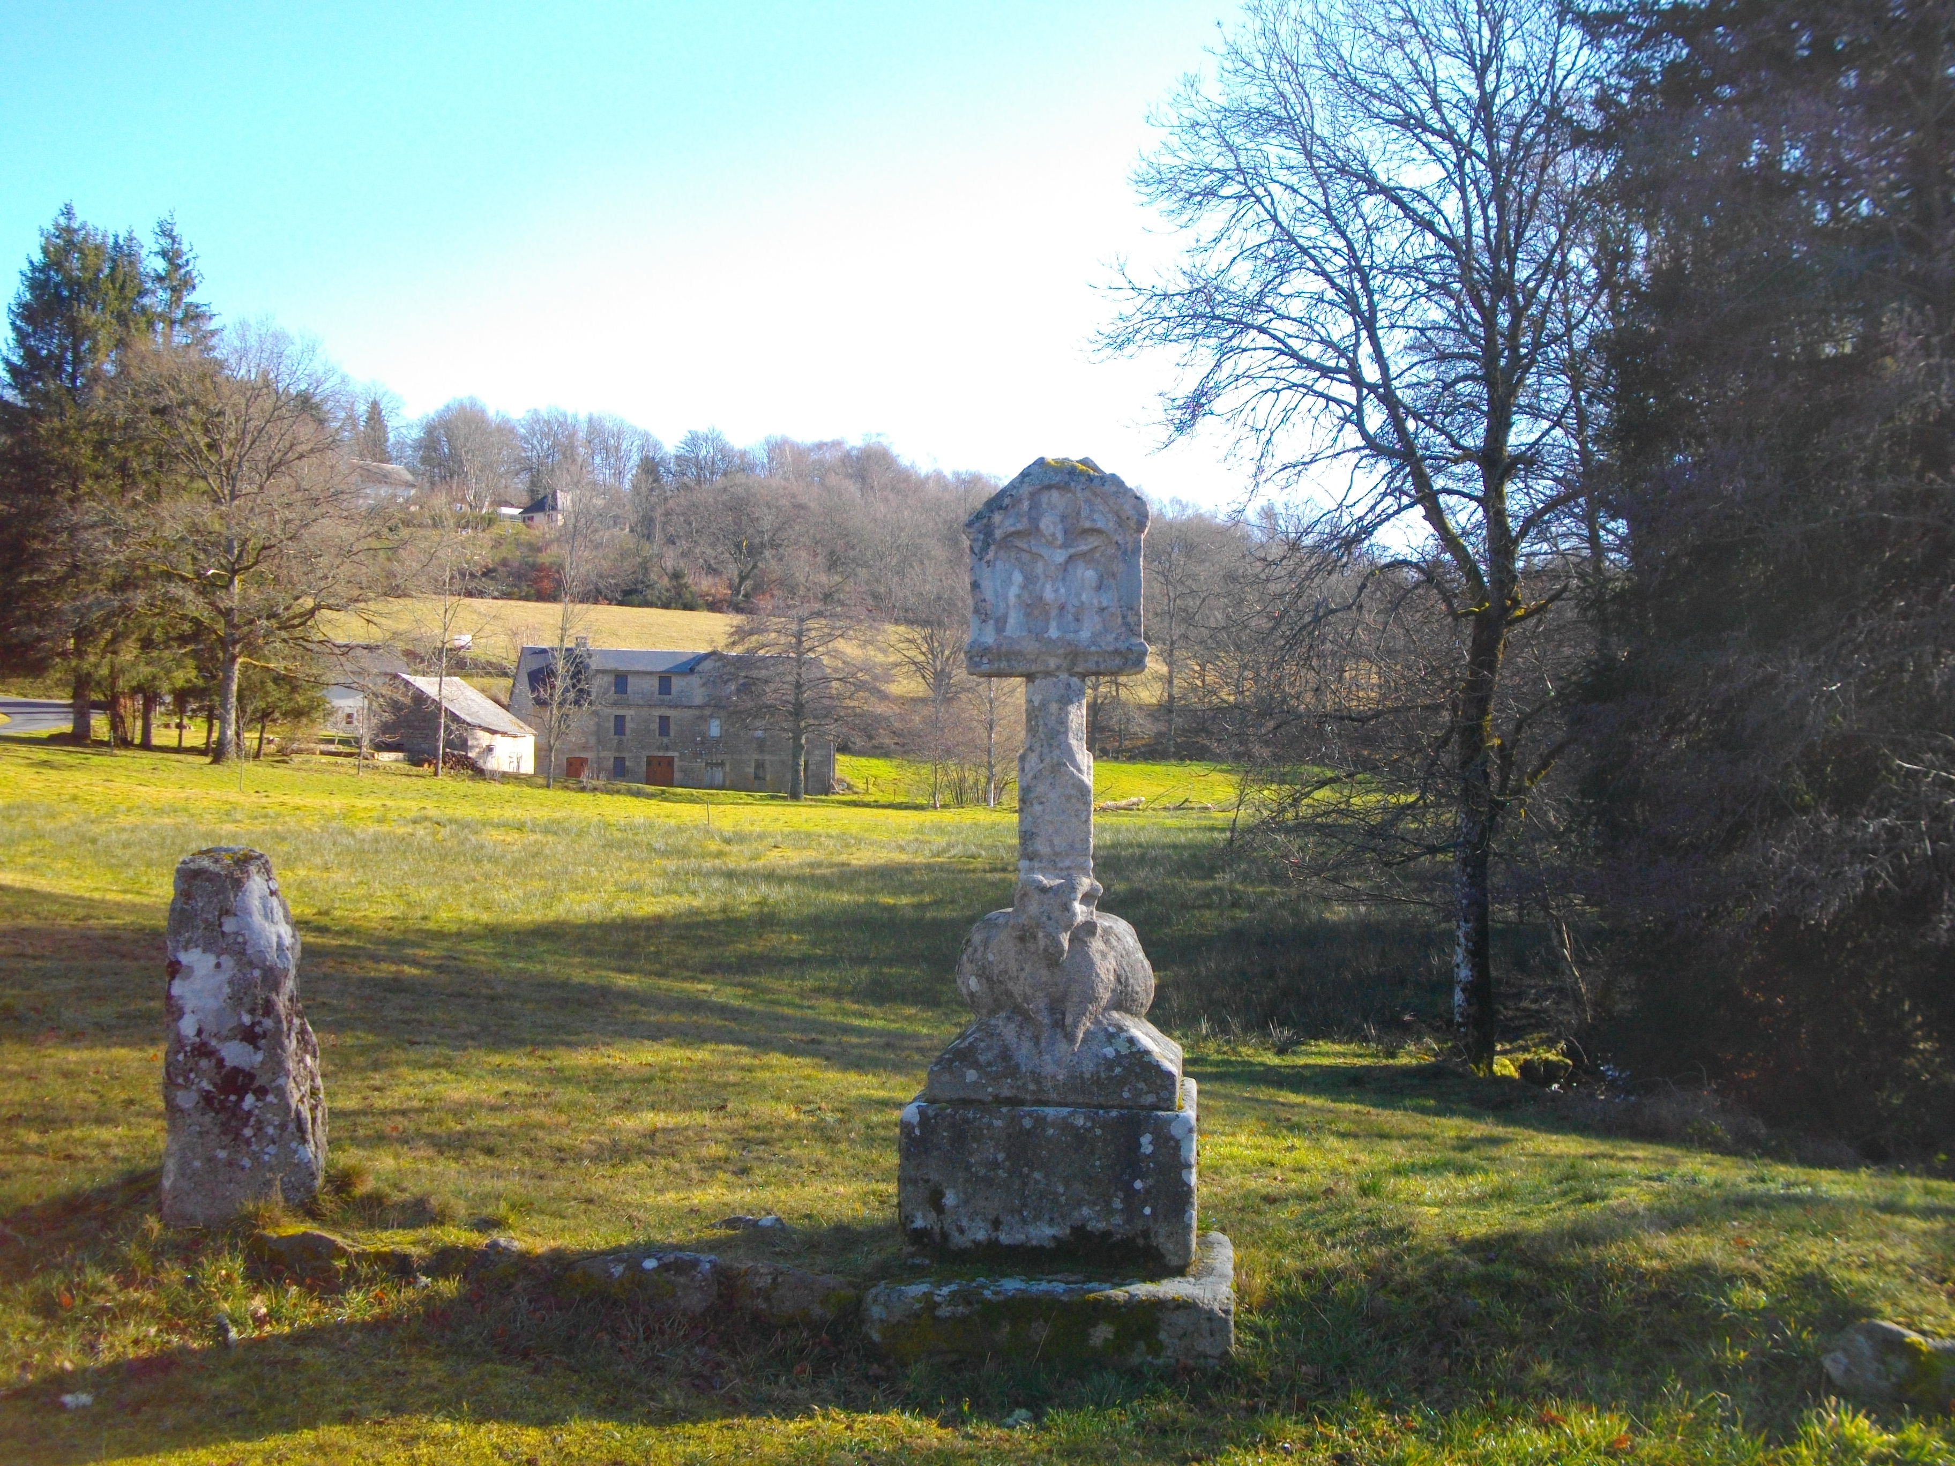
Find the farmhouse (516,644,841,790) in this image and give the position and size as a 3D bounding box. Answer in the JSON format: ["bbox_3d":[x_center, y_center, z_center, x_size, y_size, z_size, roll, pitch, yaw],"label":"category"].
[{"bbox_3d":[-21.300,-0.870,153.300,21.200,9.500,8.500,0,0,-25],"label":"farmhouse"}]

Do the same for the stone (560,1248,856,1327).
[{"bbox_3d":[-0.755,1.540,6.200,0.810,0.190,0.380,0,0,14],"label":"stone"}]

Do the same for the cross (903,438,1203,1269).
[{"bbox_3d":[0.235,0.345,6.310,0.820,2.250,0.570,0,0,6],"label":"cross"}]

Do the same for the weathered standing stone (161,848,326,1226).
[{"bbox_3d":[-2.240,0.910,6.700,0.460,1.110,0.340,0,0,-6],"label":"weathered standing stone"}]

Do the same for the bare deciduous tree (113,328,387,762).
[{"bbox_3d":[-30.500,-7.900,92.000,11.900,18.400,11.900,0,0,0],"label":"bare deciduous tree"}]

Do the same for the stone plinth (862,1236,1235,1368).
[{"bbox_3d":[0.225,1.570,6.170,0.980,0.200,0.750,0,0,6],"label":"stone plinth"}]

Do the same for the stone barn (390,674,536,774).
[{"bbox_3d":[-30.200,-0.500,130.000,5.600,5.800,6.500,0,0,25],"label":"stone barn"}]

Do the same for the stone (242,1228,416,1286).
[{"bbox_3d":[-1.890,1.525,6.470,0.470,0.160,0.280,0,0,12],"label":"stone"}]

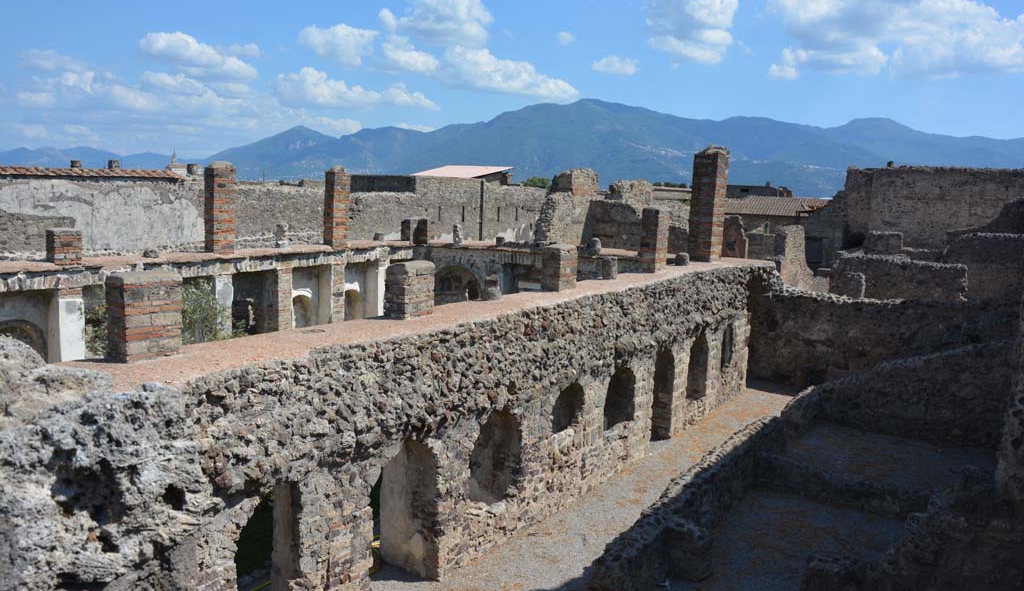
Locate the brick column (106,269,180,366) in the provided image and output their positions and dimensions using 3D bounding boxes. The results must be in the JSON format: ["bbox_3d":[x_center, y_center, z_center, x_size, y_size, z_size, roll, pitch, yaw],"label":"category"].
[{"bbox_3d":[-3.082,0.159,6.452,0.300,0.697,0.499,8,10,34],"label":"brick column"}]

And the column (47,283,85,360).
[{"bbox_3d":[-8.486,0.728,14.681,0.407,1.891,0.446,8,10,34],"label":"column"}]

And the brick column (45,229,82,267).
[{"bbox_3d":[-8.385,-0.935,14.392,0.305,0.668,0.499,8,10,34],"label":"brick column"}]

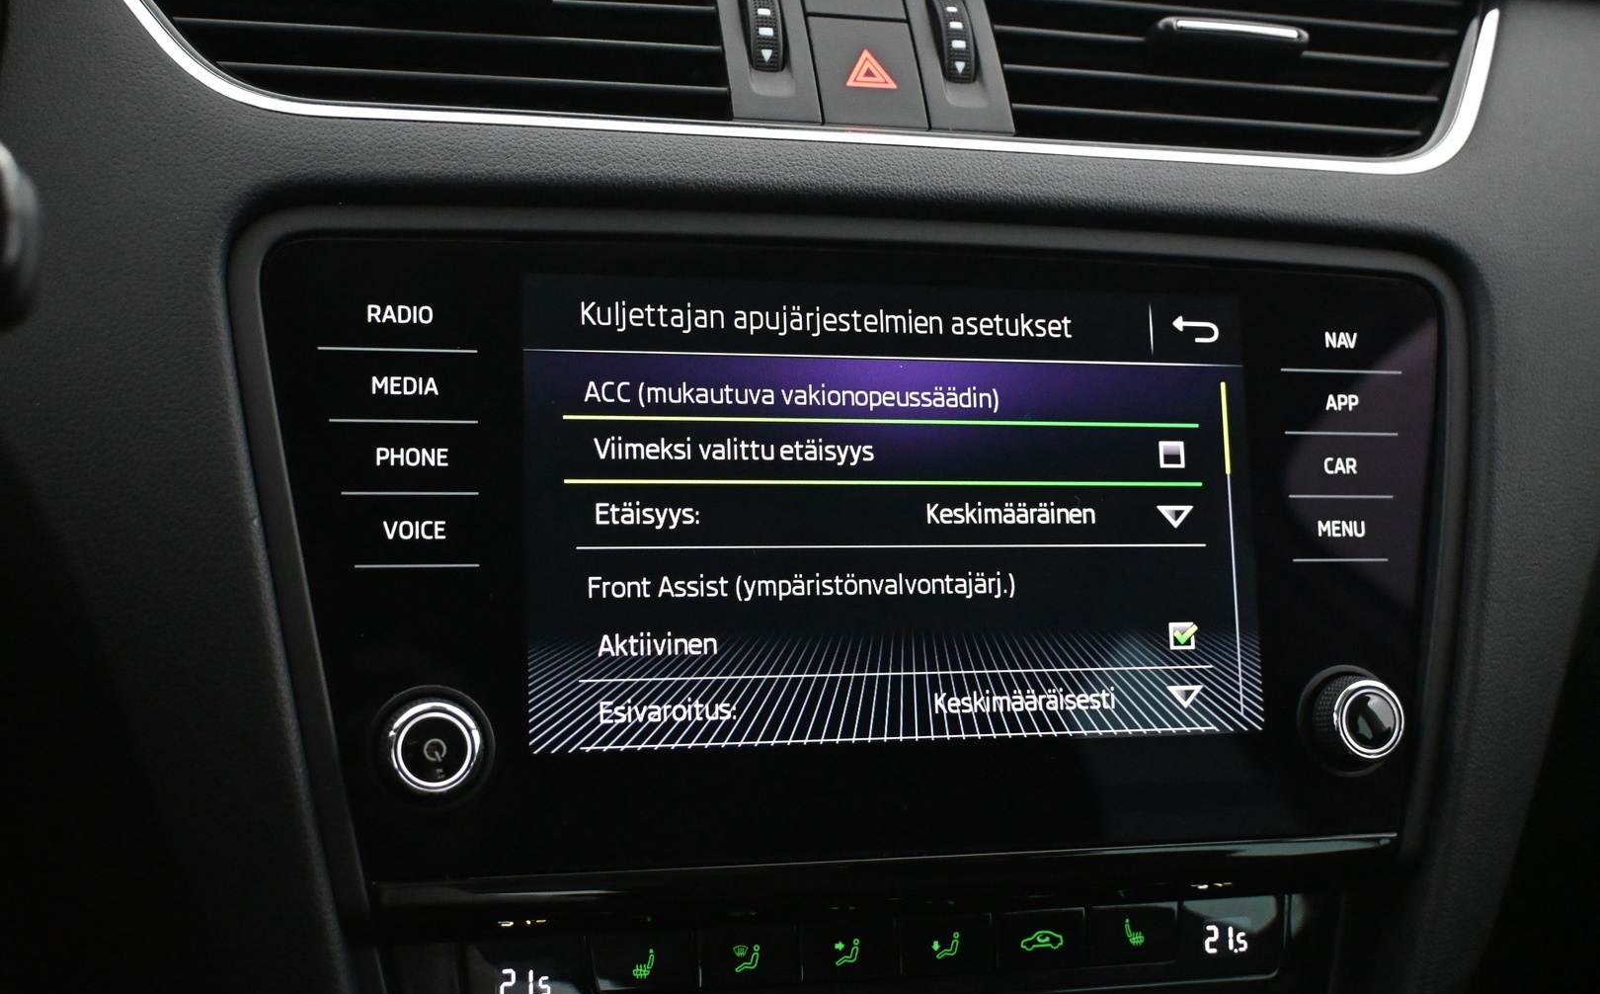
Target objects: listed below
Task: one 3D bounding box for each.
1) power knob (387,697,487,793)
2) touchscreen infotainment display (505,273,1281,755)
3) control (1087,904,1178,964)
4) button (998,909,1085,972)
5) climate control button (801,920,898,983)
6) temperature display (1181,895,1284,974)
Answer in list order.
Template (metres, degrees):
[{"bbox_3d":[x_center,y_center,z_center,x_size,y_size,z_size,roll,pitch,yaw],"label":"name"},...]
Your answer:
[{"bbox_3d":[-0.076,0.052,0.386,0.021,0.021,0.013,0,-7,-15],"label":"power knob"},{"bbox_3d":[0.024,0.004,0.430,0.174,0.104,0.010,0,-7,-15],"label":"touchscreen infotainment display"},{"bbox_3d":[0.080,0.105,0.450,0.023,0.014,0.005,0,-10,-15],"label":"control"},{"bbox_3d":[0.057,0.105,0.444,0.023,0.014,0.005,0,-10,-15],"label":"button"},{"bbox_3d":[0.011,0.104,0.431,0.023,0.014,0.005,0,-10,-15],"label":"climate control button"},{"bbox_3d":[0.101,0.104,0.442,0.026,0.018,0.008,0,-12,-16],"label":"temperature display"}]

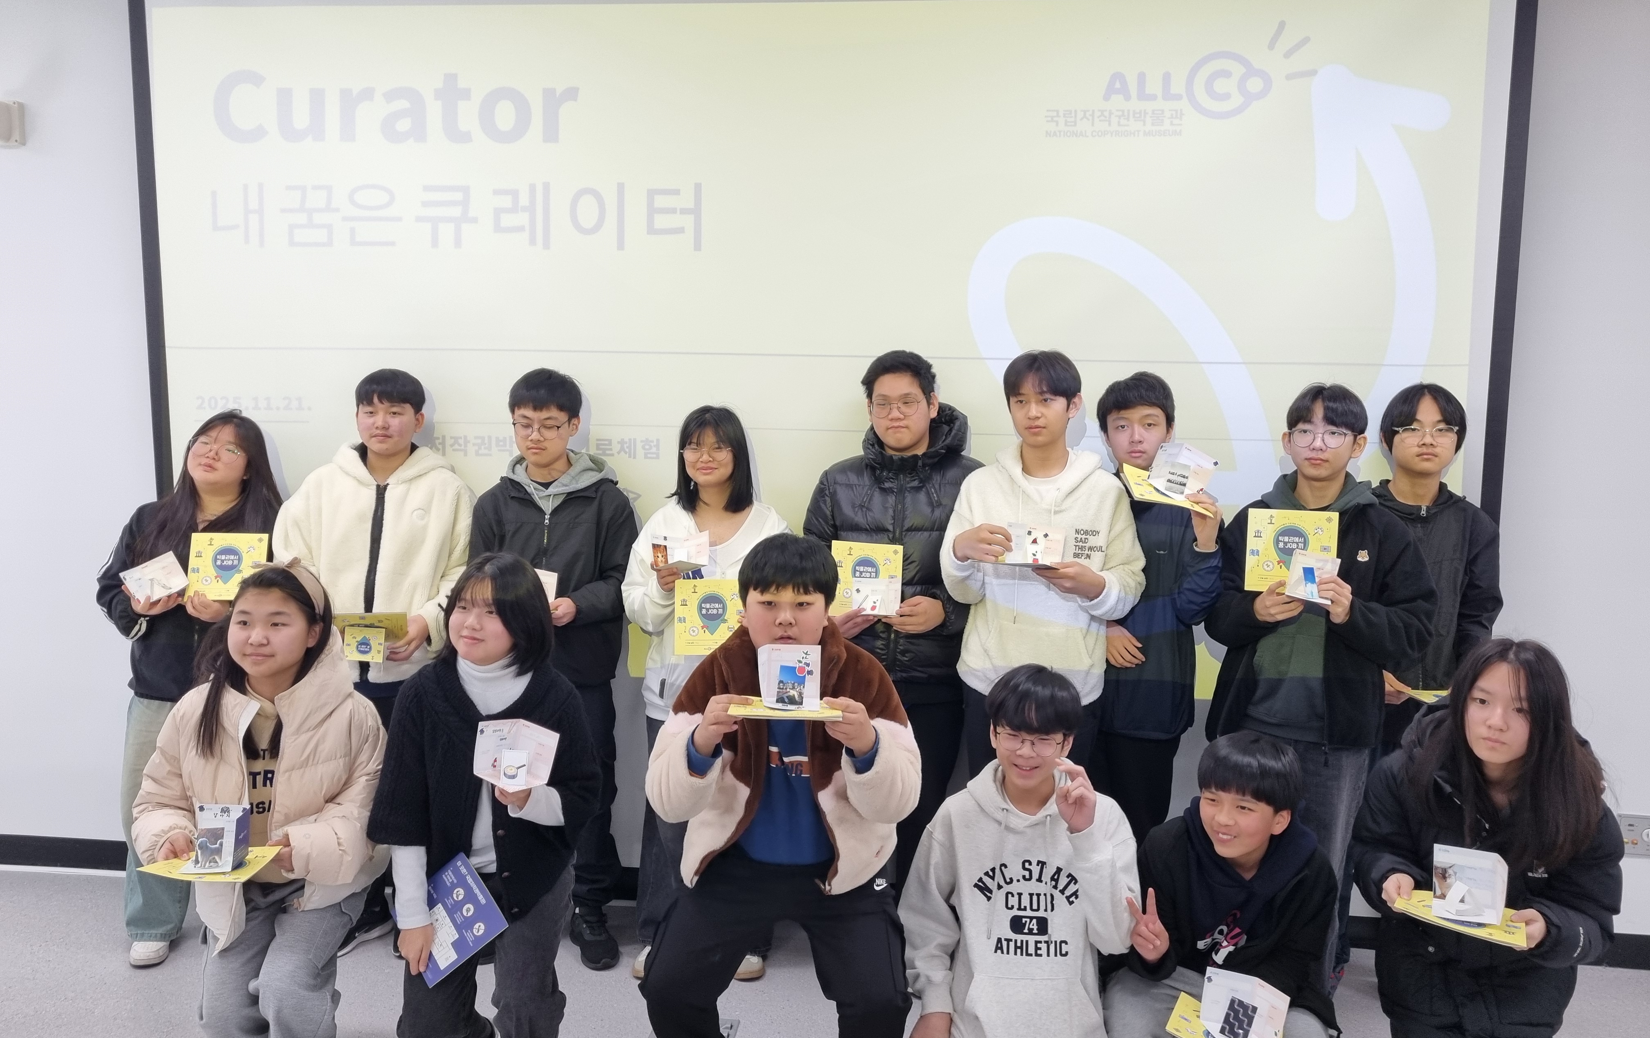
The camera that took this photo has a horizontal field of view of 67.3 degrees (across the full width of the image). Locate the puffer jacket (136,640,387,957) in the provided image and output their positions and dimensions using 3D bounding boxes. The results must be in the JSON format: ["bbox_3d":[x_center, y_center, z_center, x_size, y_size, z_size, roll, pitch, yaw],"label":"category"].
[{"bbox_3d":[-1.237,0.607,2.740,0.570,0.710,0.460,-1,8,-13],"label":"puffer jacket"}]

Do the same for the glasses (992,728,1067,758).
[{"bbox_3d":[0.413,0.432,2.483,0.138,0.046,0.135,3,8,15],"label":"glasses"}]

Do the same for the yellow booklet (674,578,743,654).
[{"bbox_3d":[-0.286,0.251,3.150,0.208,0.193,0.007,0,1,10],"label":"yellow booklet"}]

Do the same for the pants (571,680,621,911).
[{"bbox_3d":[-0.773,0.759,3.489,0.390,0.780,0.260,1,7,0],"label":"pants"}]

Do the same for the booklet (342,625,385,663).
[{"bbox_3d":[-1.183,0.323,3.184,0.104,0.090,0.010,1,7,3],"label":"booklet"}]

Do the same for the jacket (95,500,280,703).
[{"bbox_3d":[-1.670,0.213,3.280,0.450,0.540,0.330,-1,7,-8],"label":"jacket"}]

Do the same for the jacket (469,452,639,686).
[{"bbox_3d":[-0.720,0.145,3.290,0.450,0.580,0.310,1,7,4],"label":"jacket"}]

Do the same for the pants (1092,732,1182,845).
[{"bbox_3d":[0.841,0.738,3.360,0.320,0.910,0.250,1,7,6],"label":"pants"}]

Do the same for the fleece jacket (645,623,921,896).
[{"bbox_3d":[-0.085,0.477,2.500,0.530,0.520,0.390,0,7,0],"label":"fleece jacket"}]

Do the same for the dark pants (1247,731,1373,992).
[{"bbox_3d":[1.279,0.756,3.320,0.340,0.890,0.260,1,7,8],"label":"dark pants"}]

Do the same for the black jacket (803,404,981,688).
[{"bbox_3d":[0.196,0.063,3.280,0.500,0.720,0.370,2,7,12],"label":"black jacket"}]

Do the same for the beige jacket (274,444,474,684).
[{"bbox_3d":[-1.226,0.123,3.369,0.512,0.647,0.340,0,7,-8],"label":"beige jacket"}]

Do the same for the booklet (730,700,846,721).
[{"bbox_3d":[-0.075,0.361,2.375,0.210,0.008,0.190,0,2,0],"label":"booklet"}]

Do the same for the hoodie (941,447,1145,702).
[{"bbox_3d":[0.546,0.143,3.096,0.496,0.639,0.340,2,7,12],"label":"hoodie"}]

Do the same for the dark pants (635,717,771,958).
[{"bbox_3d":[-0.344,0.813,3.428,0.400,0.770,0.270,1,7,-2],"label":"dark pants"}]

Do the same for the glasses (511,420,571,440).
[{"bbox_3d":[-0.751,-0.237,3.246,0.140,0.047,0.130,2,17,6],"label":"glasses"}]

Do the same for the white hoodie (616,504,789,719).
[{"bbox_3d":[-0.299,0.248,3.280,0.500,0.600,0.300,1,7,-2],"label":"white hoodie"}]

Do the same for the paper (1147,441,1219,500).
[{"bbox_3d":[0.854,-0.116,2.960,0.150,0.115,0.085,18,20,-3],"label":"paper"}]

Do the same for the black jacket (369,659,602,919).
[{"bbox_3d":[-0.710,0.558,2.600,0.460,0.510,0.360,-1,7,-10],"label":"black jacket"}]

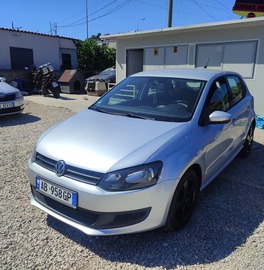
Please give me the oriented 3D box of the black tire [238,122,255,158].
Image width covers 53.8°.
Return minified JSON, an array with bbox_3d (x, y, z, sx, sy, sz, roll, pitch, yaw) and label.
[{"bbox_3d":[1.873,0.068,4.353,0.190,0.600,0.600,11,19,35],"label":"black tire"}]

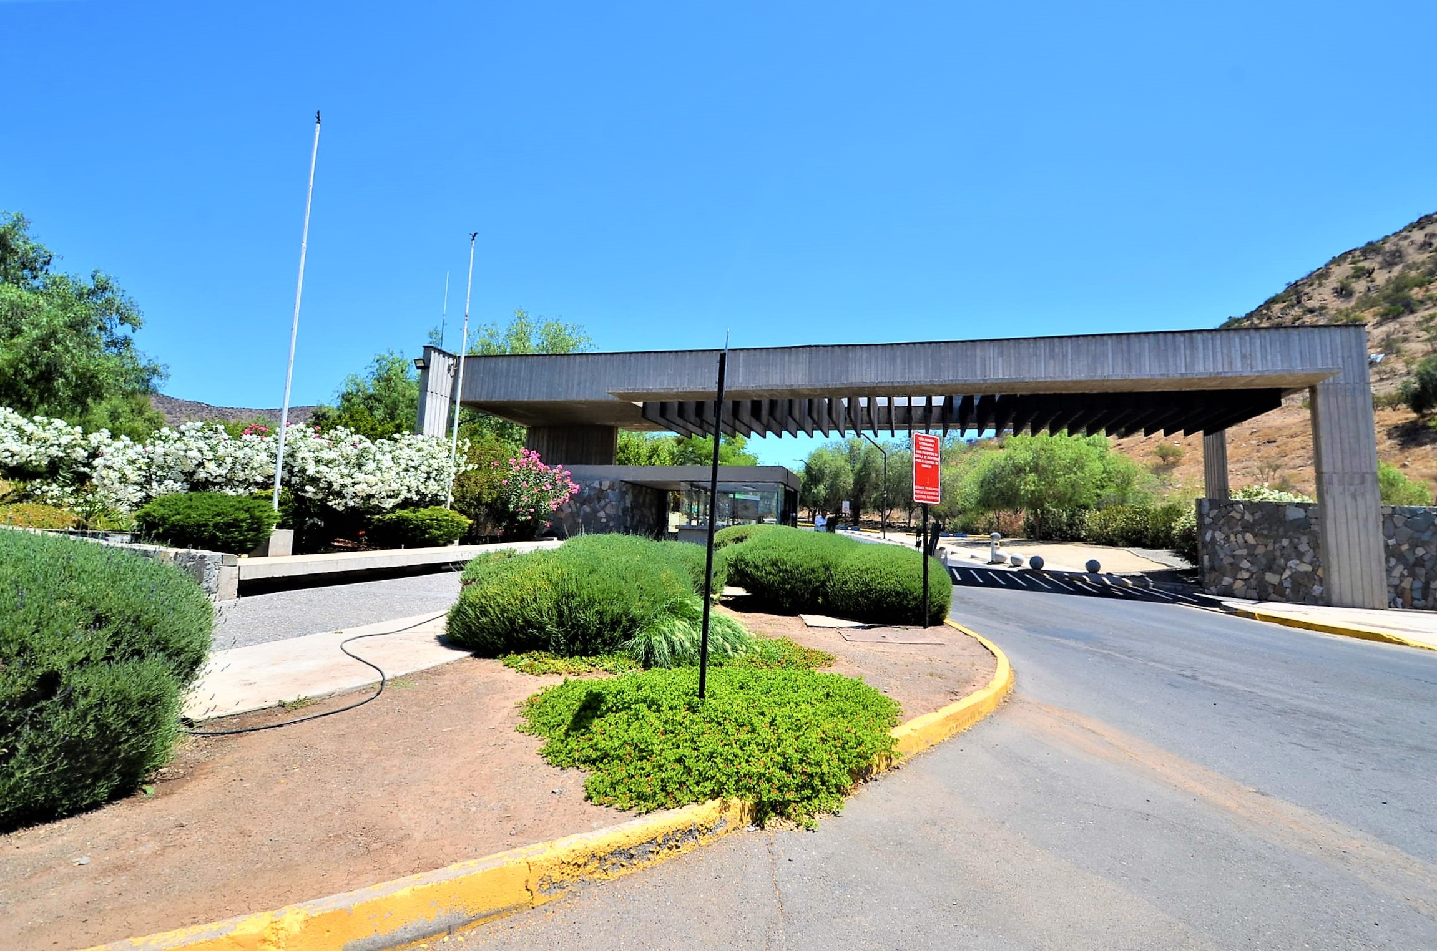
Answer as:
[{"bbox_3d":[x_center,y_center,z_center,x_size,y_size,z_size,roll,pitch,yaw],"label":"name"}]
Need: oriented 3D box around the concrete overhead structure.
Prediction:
[{"bbox_3d":[3.293,-0.190,18.773,24.800,6.500,6.800,1,-6,15],"label":"concrete overhead structure"}]

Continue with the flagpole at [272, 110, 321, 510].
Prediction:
[{"bbox_3d":[-7.291,-2.782,10.399,0.110,7.680,0.110,1,-6,15],"label":"flagpole"}]

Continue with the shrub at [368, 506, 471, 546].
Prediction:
[{"bbox_3d":[-6.585,1.166,13.200,2.100,0.980,1.950,1,-6,15],"label":"shrub"}]

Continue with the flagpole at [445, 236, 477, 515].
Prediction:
[{"bbox_3d":[-6.266,-2.344,14.487,0.110,7.438,0.110,1,-6,15],"label":"flagpole"}]

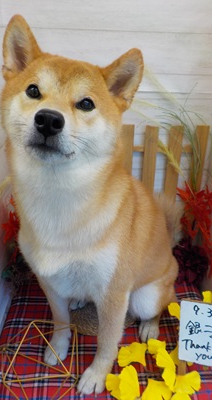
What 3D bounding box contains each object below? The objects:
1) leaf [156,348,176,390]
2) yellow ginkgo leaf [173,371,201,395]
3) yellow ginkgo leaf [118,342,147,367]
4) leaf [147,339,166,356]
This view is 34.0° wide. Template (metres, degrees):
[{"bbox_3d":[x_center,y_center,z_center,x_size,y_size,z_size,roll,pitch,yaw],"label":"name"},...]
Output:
[{"bbox_3d":[0.107,0.297,0.606,0.027,0.022,0.066,-2,26,-8],"label":"leaf"},{"bbox_3d":[0.136,0.309,0.586,0.045,0.020,0.038,2,26,0],"label":"yellow ginkgo leaf"},{"bbox_3d":[0.049,0.287,0.643,0.050,0.018,0.043,2,26,0],"label":"yellow ginkgo leaf"},{"bbox_3d":[0.096,0.280,0.656,0.036,0.018,0.037,2,26,0],"label":"leaf"}]

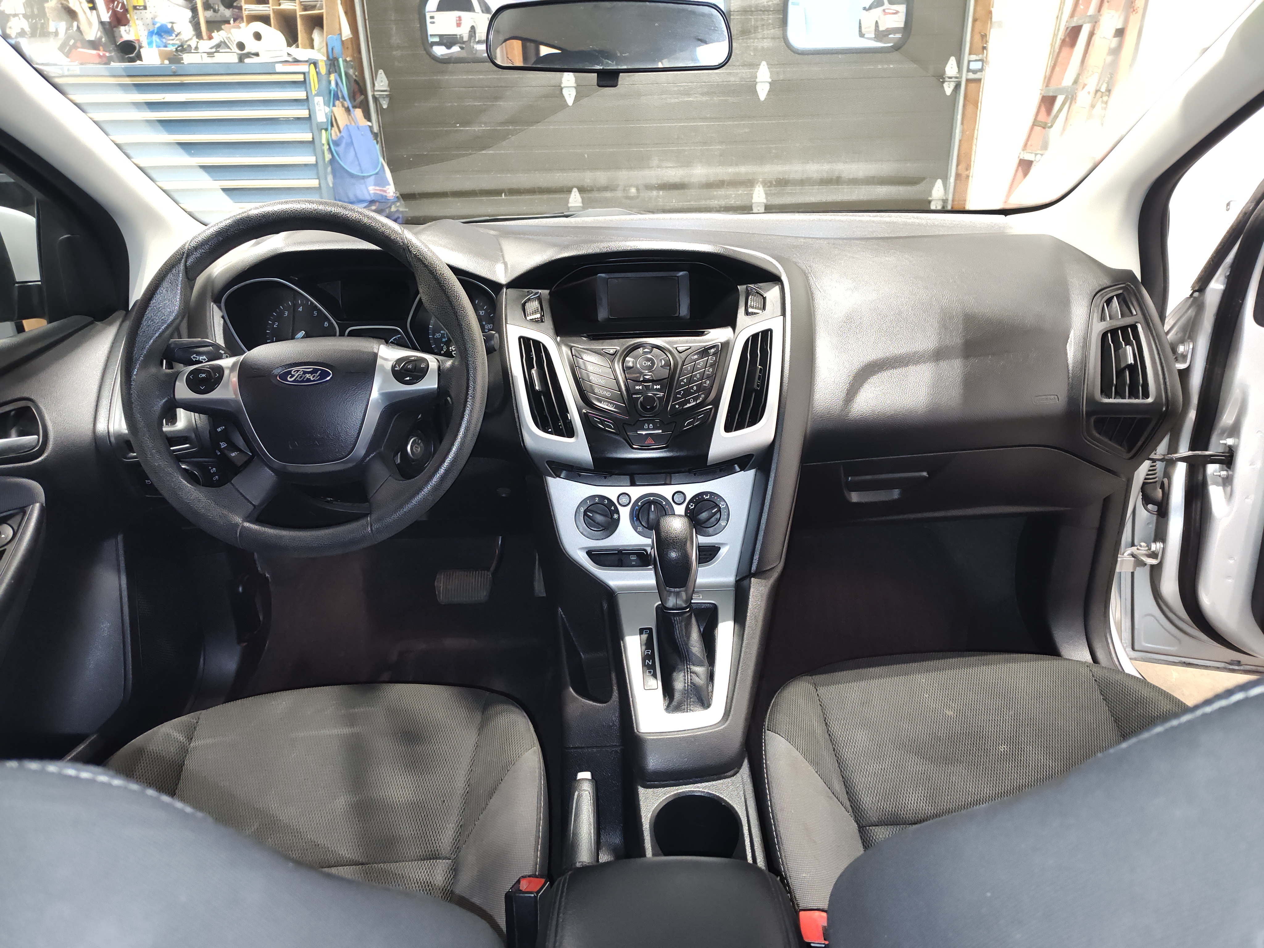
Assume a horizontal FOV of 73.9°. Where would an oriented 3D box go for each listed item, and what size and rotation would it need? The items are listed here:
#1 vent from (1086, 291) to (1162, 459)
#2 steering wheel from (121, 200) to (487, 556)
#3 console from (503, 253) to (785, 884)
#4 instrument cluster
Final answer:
[{"bbox_3d":[0.625,-0.130,1.065,0.098,0.210,0.070,1,9,7],"label":"vent"},{"bbox_3d":[-0.335,-0.097,0.892,0.372,0.372,0.105,-2,-2,-1],"label":"steering wheel"},{"bbox_3d":[0.029,0.049,0.887,0.330,0.470,0.540,-2,24,-1],"label":"console"},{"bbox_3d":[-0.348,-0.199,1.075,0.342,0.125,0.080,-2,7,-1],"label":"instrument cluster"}]

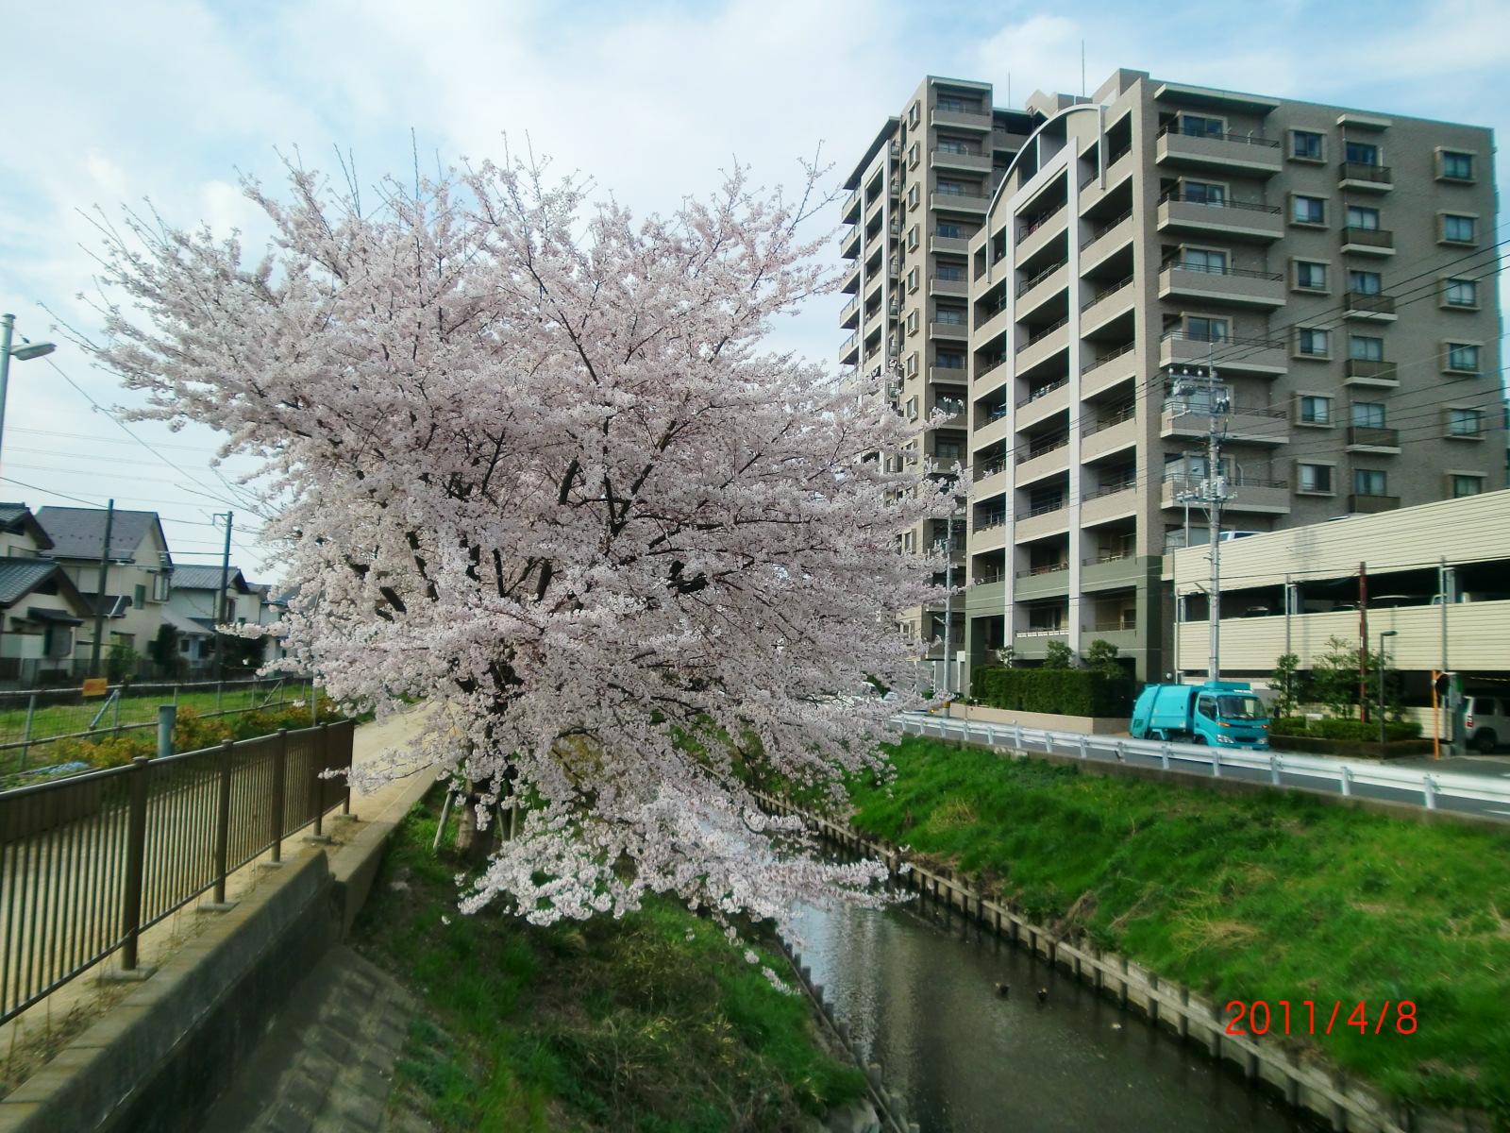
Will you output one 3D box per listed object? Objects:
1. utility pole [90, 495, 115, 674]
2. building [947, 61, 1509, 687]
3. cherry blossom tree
[{"bbox_3d":[-26.132,1.310,49.025,0.320,7.850,0.320,1,-5,0],"label":"utility pole"},{"bbox_3d":[23.067,-5.973,63.834,17.300,28.470,21.200,2,-5,-11],"label":"building"},{"bbox_3d":[-2.490,-0.498,13.289,9.200,7.800,8.600,2,-5,-10],"label":"cherry blossom tree"}]

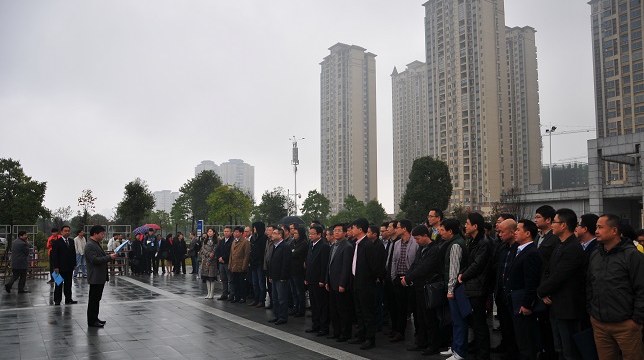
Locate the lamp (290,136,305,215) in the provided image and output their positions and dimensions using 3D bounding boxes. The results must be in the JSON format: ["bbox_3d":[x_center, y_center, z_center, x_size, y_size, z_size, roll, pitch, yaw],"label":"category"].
[{"bbox_3d":[-4.154,0.953,80.269,2.400,16.600,2.000,0,-5,0],"label":"lamp"}]

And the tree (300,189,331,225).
[{"bbox_3d":[-0.639,3.512,47.882,3.100,5.360,3.000,0,-5,0],"label":"tree"}]

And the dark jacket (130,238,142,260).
[{"bbox_3d":[-7.223,2.711,18.819,0.360,0.870,0.500,-4,-7,31],"label":"dark jacket"}]

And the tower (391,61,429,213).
[{"bbox_3d":[57.315,-23.303,285.411,18.000,97.480,26.000,4,-7,-40],"label":"tower"}]

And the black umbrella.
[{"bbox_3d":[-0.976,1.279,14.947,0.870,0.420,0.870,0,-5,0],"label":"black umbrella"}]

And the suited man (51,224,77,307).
[{"bbox_3d":[-5.632,1.859,10.462,0.550,1.730,0.350,5,-8,-39],"label":"suited man"}]

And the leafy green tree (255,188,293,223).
[{"bbox_3d":[-5.047,3.787,49.880,3.900,6.260,3.800,1,-6,-6],"label":"leafy green tree"}]

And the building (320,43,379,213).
[{"bbox_3d":[14.294,-25.706,261.564,19.000,98.470,25.000,4,-7,-40],"label":"building"}]

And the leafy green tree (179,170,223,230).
[{"bbox_3d":[-11.674,2.780,45.965,4.200,7.430,4.100,2,-6,-14],"label":"leafy green tree"}]

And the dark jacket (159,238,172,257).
[{"bbox_3d":[-6.159,2.662,19.025,0.530,0.730,0.340,3,-7,-23],"label":"dark jacket"}]

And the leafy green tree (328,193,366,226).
[{"bbox_3d":[2.751,4.045,51.847,4.100,4.990,3.900,0,-5,0],"label":"leafy green tree"}]

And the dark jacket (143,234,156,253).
[{"bbox_3d":[-6.701,2.486,18.742,0.530,0.720,0.330,2,-6,-14],"label":"dark jacket"}]

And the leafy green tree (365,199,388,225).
[{"bbox_3d":[5.419,3.986,47.833,2.600,4.310,2.500,0,-5,0],"label":"leafy green tree"}]

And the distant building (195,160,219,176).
[{"bbox_3d":[-129.909,15.497,551.082,32.000,76.170,30.000,1,-6,-11],"label":"distant building"}]

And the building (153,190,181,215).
[{"bbox_3d":[-226.352,46.109,699.055,40.000,62.000,26.000,2,-6,-20],"label":"building"}]

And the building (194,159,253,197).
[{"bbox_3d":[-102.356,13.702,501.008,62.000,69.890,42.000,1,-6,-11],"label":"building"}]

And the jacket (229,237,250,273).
[{"bbox_3d":[-1.837,1.665,10.784,0.500,0.810,0.340,-4,-7,35],"label":"jacket"}]

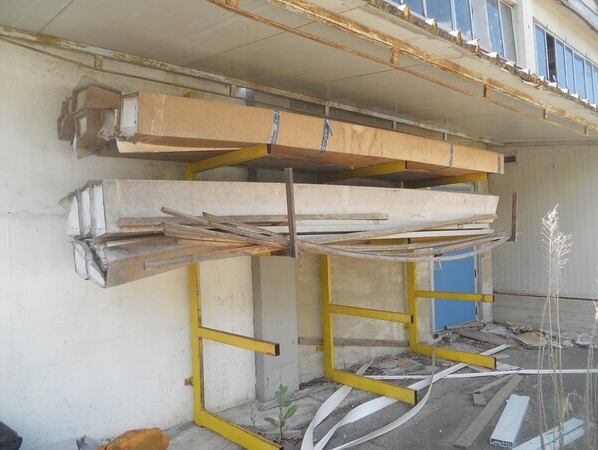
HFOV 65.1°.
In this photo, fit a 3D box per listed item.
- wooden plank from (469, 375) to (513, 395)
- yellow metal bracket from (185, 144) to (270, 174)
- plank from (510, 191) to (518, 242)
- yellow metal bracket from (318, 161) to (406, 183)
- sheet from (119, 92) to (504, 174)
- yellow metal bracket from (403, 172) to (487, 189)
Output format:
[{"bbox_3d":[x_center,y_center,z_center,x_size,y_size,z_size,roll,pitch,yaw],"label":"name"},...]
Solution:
[{"bbox_3d":[1.889,1.522,4.507,0.757,0.024,0.068,-1,-3,-43],"label":"wooden plank"},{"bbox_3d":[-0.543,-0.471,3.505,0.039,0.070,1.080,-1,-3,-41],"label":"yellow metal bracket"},{"bbox_3d":[2.229,-0.082,4.840,0.045,0.507,0.045,-1,1,-41],"label":"plank"},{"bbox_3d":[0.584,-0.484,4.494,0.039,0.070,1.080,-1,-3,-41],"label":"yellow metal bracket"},{"bbox_3d":[0.640,-0.647,4.005,4.230,0.233,0.270,-2,-2,-41],"label":"sheet"},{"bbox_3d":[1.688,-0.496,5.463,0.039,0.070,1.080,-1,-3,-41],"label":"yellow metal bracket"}]

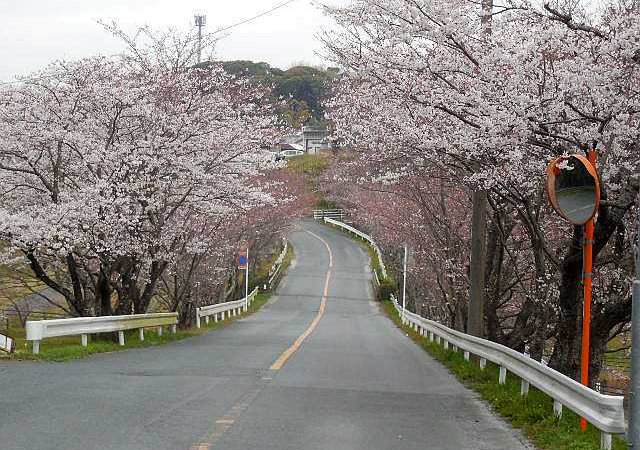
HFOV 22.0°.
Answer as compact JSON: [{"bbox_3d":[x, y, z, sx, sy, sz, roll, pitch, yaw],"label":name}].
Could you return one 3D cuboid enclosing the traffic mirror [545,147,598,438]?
[{"bbox_3d":[3.130,0.830,20.200,0.450,3.480,0.860,2,0,-36],"label":"traffic mirror"}]

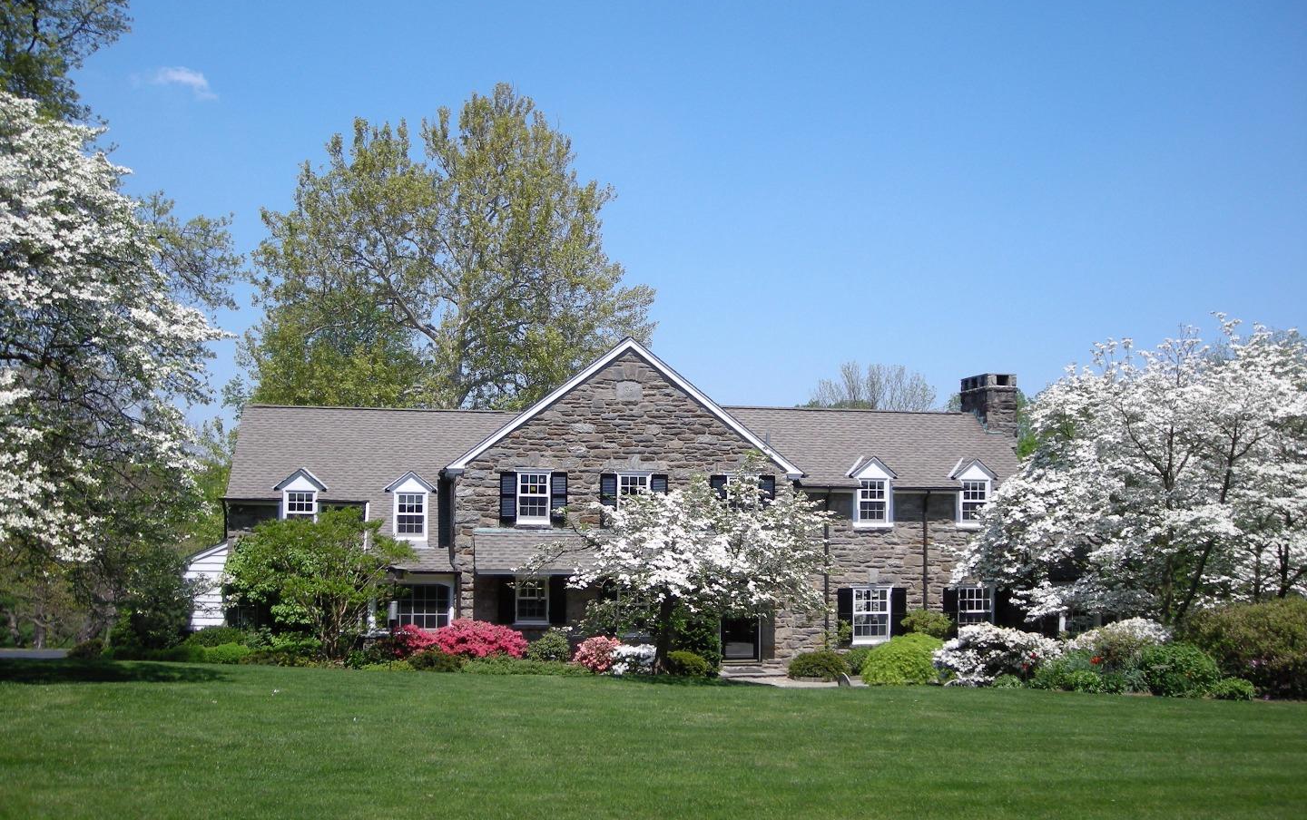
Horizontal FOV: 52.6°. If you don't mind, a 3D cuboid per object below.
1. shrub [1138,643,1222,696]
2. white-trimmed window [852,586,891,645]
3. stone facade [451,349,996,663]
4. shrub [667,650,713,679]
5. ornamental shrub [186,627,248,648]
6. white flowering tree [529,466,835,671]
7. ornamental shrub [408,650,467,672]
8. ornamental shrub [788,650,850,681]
[{"bbox_3d":[11.243,5.556,28.200,1.800,1.130,1.550,2,-4,-12],"label":"shrub"},{"bbox_3d":[5.938,5.617,36.113,1.131,1.598,0.150,1,-6,-11],"label":"white-trimmed window"},{"bbox_3d":[2.116,2.667,35.578,15.019,8.549,1.000,1,-6,-11],"label":"stone facade"},{"bbox_3d":[0.944,6.632,34.400,1.220,0.740,1.150,1,-3,-9],"label":"shrub"},{"bbox_3d":[-11.145,5.846,33.700,1.640,0.720,1.200,2,-4,-12],"label":"ornamental shrub"},{"bbox_3d":[0.579,3.950,33.300,7.670,5.350,6.900,1,-3,-9],"label":"white flowering tree"},{"bbox_3d":[-4.898,5.672,29.900,1.320,0.530,1.050,1,-4,-10],"label":"ornamental shrub"},{"bbox_3d":[4.330,6.690,34.700,1.596,0.780,1.500,1,-6,-11],"label":"ornamental shrub"}]

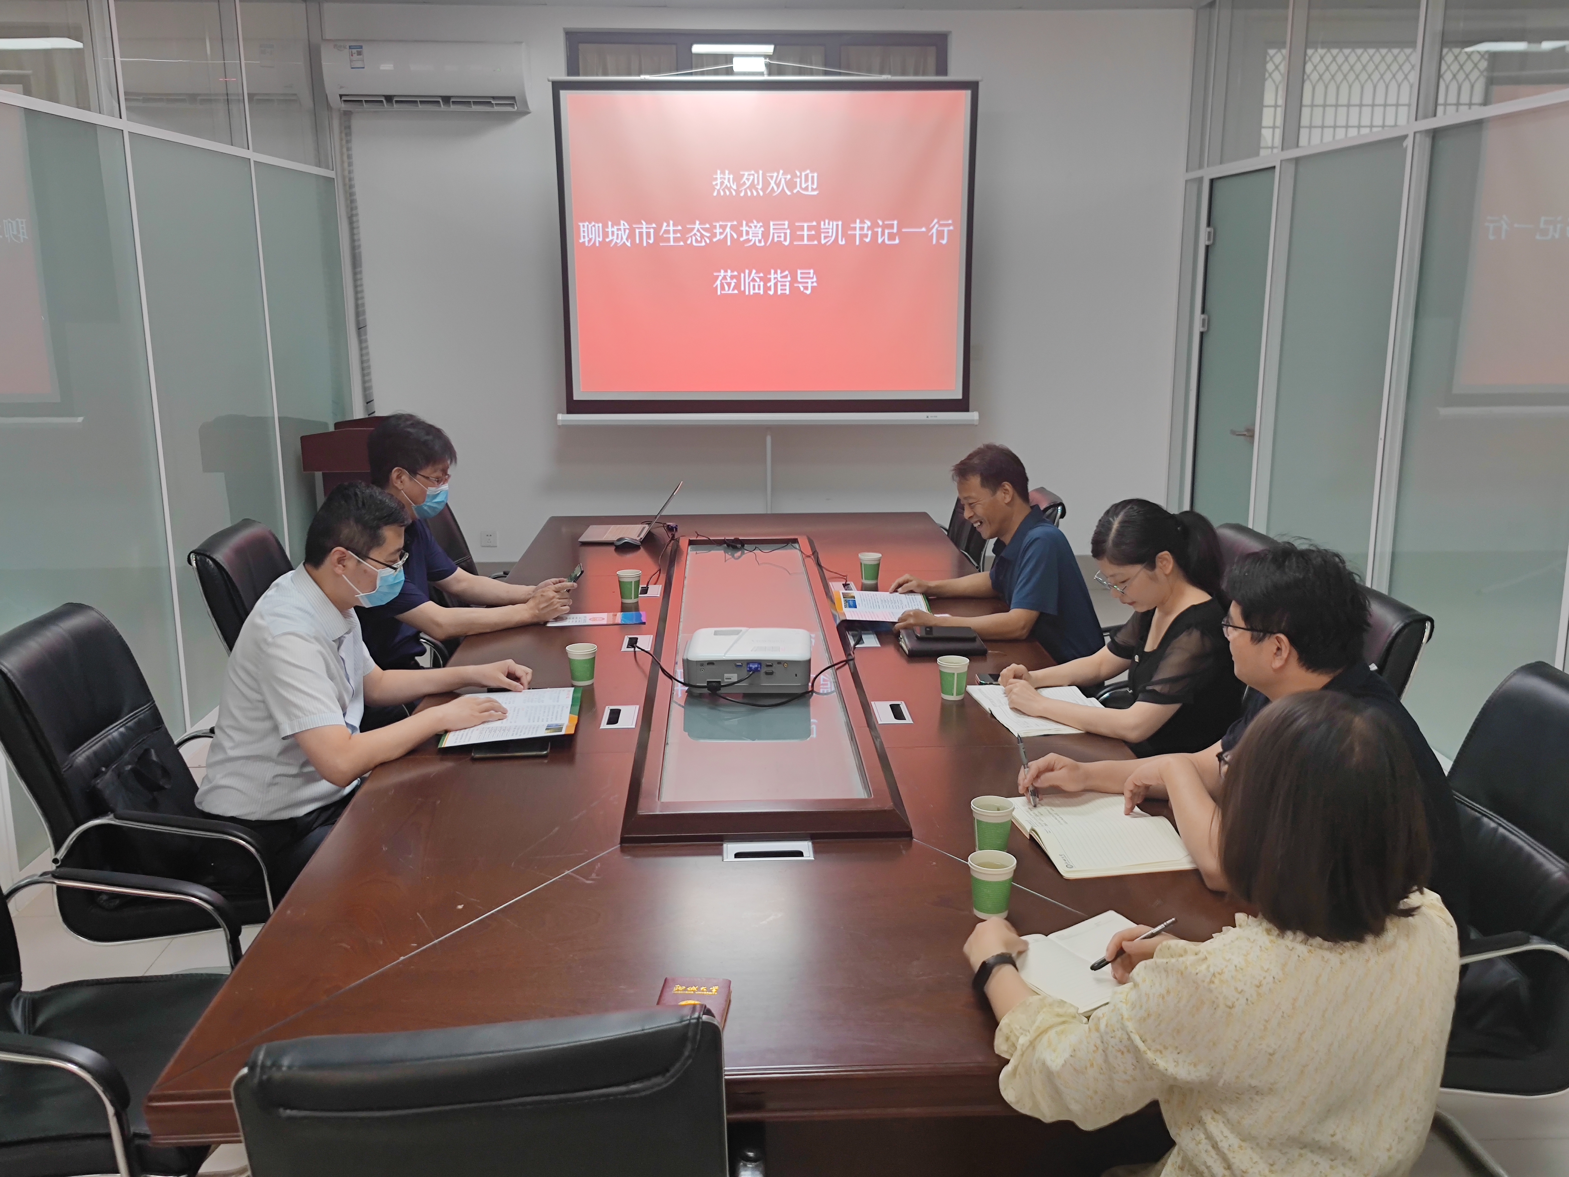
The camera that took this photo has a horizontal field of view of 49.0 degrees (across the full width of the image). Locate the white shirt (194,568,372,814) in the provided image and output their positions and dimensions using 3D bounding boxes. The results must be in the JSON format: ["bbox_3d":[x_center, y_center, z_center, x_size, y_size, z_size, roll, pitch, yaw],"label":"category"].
[{"bbox_3d":[-1.030,0.212,3.570,0.390,0.540,0.460,0,12,1],"label":"white shirt"}]

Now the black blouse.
[{"bbox_3d":[0.817,0.225,3.650,0.330,0.470,0.420,-3,12,-12],"label":"black blouse"}]

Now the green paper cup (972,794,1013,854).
[{"bbox_3d":[0.342,0.387,2.820,0.072,0.086,0.072,0,12,0],"label":"green paper cup"}]

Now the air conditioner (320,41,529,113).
[{"bbox_3d":[-1.747,-2.502,8.427,1.000,0.325,0.240,-1,12,-2],"label":"air conditioner"}]

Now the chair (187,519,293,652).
[{"bbox_3d":[-1.212,0.341,4.752,0.650,0.980,0.580,-1,12,-2],"label":"chair"}]

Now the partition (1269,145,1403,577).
[{"bbox_3d":[2.137,-0.672,6.824,0.070,2.100,1.350,-1,12,-2],"label":"partition"}]

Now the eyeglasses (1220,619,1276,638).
[{"bbox_3d":[0.766,0.061,2.820,0.140,0.045,0.140,3,12,14],"label":"eyeglasses"}]

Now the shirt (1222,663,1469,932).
[{"bbox_3d":[0.929,0.349,2.930,0.400,0.550,0.470,0,12,3],"label":"shirt"}]

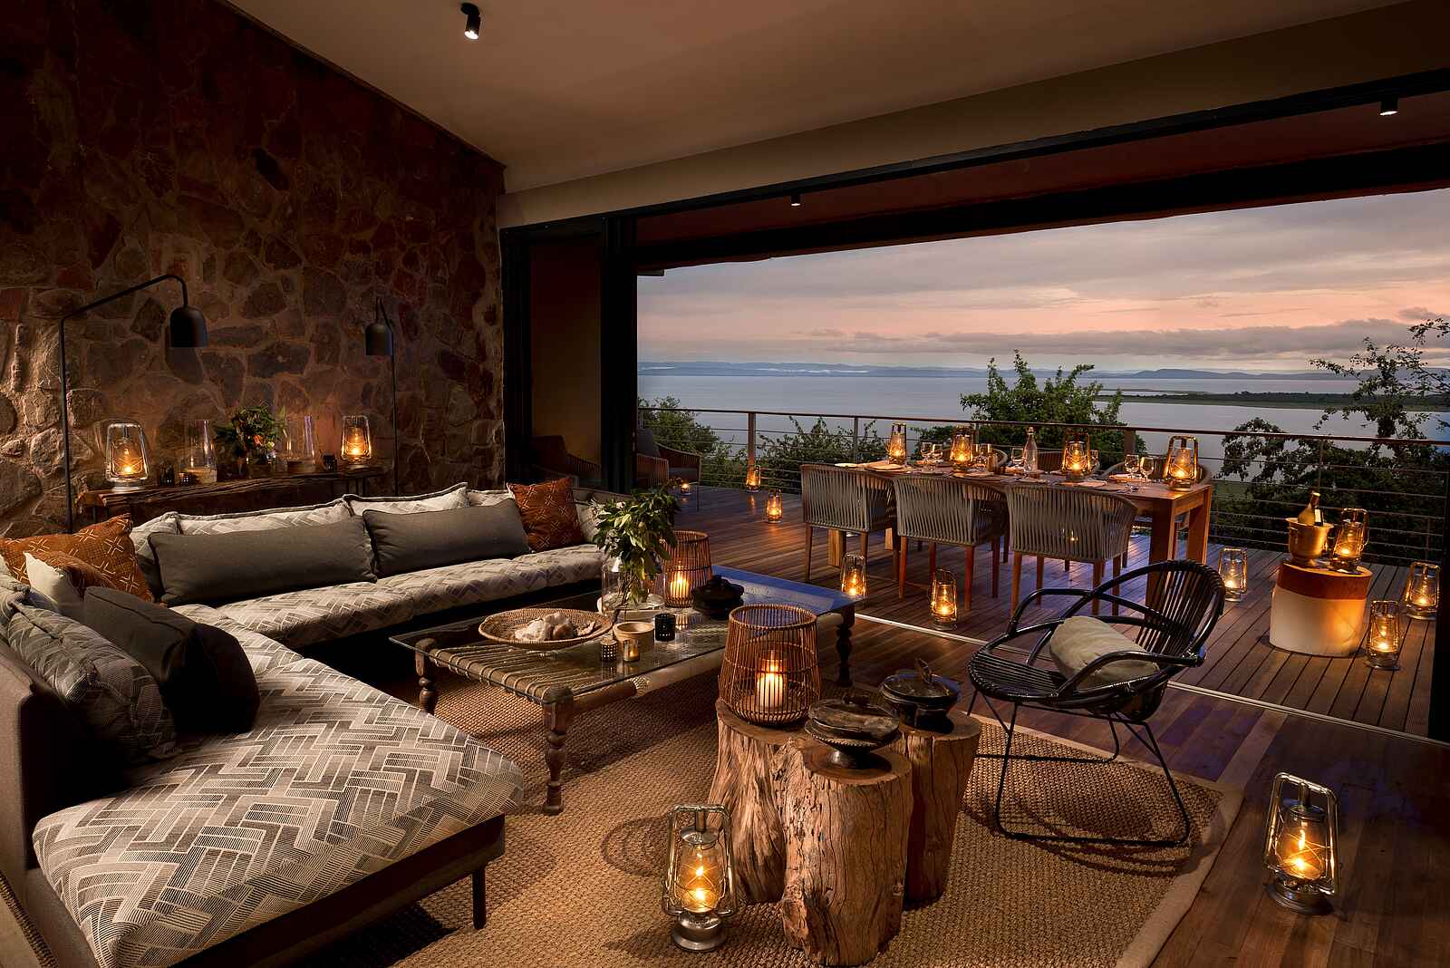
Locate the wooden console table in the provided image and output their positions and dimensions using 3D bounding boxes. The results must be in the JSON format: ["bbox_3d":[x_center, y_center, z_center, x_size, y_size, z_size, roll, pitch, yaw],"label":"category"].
[{"bbox_3d":[-2.903,0.354,5.121,0.400,0.770,1.530,7,9,41],"label":"wooden console table"}]

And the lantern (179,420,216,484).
[{"bbox_3d":[-3.087,-0.213,4.961,0.157,0.391,0.157,7,10,41],"label":"lantern"}]

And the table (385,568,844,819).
[{"bbox_3d":[-0.358,0.782,3.732,1.015,0.418,1.786,7,10,41],"label":"table"}]

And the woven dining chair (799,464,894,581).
[{"bbox_3d":[0.898,0.301,5.878,0.570,0.800,0.560,7,10,41],"label":"woven dining chair"}]

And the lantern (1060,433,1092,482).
[{"bbox_3d":[2.373,-0.193,5.684,0.178,0.335,0.147,-1,8,-8],"label":"lantern"}]

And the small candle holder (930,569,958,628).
[{"bbox_3d":[1.284,0.667,4.961,0.168,0.335,0.140,3,7,15],"label":"small candle holder"}]

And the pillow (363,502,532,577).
[{"bbox_3d":[-1.569,0.289,4.830,0.173,0.386,0.924,-26,-12,40],"label":"pillow"}]

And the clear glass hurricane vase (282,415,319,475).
[{"bbox_3d":[-2.668,-0.244,5.303,0.195,0.340,0.195,-3,8,-27],"label":"clear glass hurricane vase"}]

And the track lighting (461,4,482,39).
[{"bbox_3d":[-1.420,-2.566,4.720,0.091,0.173,0.091,7,10,41],"label":"track lighting"}]

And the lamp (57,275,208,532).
[{"bbox_3d":[-3.155,-0.103,4.450,0.893,1.959,0.233,1,8,7],"label":"lamp"}]

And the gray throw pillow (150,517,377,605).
[{"bbox_3d":[-2.156,0.339,3.998,0.900,0.350,0.170,-6,-9,-41],"label":"gray throw pillow"}]

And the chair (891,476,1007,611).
[{"bbox_3d":[1.502,0.359,5.606,0.560,0.795,0.570,7,9,41],"label":"chair"}]

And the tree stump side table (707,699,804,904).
[{"bbox_3d":[0.125,0.907,2.435,0.330,0.470,0.320,1,7,3],"label":"tree stump side table"}]

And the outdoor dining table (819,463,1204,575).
[{"bbox_3d":[2.027,0.321,6.109,2.400,0.765,0.990,7,9,41],"label":"outdoor dining table"}]

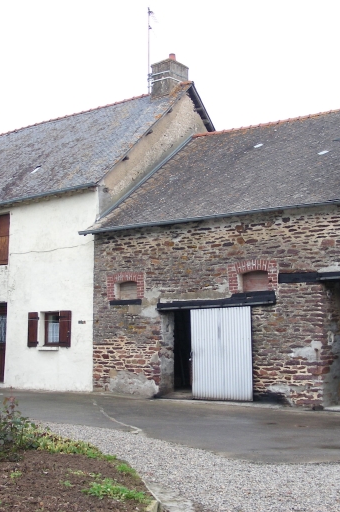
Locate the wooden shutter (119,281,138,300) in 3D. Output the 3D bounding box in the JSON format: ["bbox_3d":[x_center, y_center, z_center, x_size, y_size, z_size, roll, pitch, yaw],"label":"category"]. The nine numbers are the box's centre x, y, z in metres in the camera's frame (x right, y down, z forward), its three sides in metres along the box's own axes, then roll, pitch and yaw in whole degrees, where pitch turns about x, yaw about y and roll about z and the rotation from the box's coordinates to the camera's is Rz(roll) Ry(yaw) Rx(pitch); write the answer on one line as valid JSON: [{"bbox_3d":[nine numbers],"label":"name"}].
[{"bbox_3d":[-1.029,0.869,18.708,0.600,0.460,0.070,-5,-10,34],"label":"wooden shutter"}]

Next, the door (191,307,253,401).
[{"bbox_3d":[1.156,2.187,16.692,1.530,2.020,0.060,-5,-10,34],"label":"door"}]

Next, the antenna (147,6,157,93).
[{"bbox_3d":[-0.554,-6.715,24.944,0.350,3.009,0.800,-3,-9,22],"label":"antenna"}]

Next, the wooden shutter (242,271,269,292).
[{"bbox_3d":[1.909,0.574,16.720,0.700,0.480,0.120,-5,-10,34],"label":"wooden shutter"}]

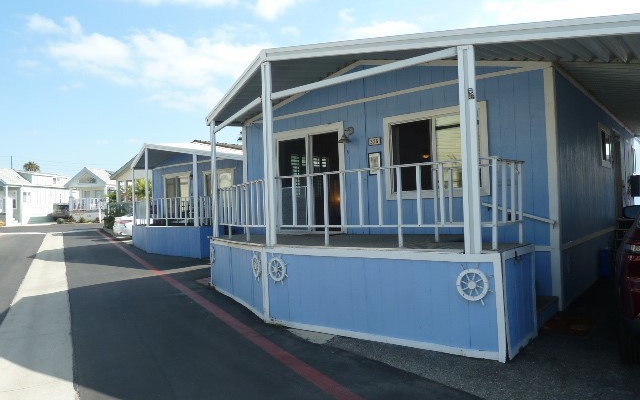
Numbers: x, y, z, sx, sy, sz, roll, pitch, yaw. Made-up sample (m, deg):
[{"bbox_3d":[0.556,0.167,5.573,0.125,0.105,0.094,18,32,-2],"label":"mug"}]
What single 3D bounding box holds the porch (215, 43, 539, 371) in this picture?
[{"bbox_3d":[-0.126,-0.211,7.281,6.530,3.750,2.370,-3,-2,39],"label":"porch"}]

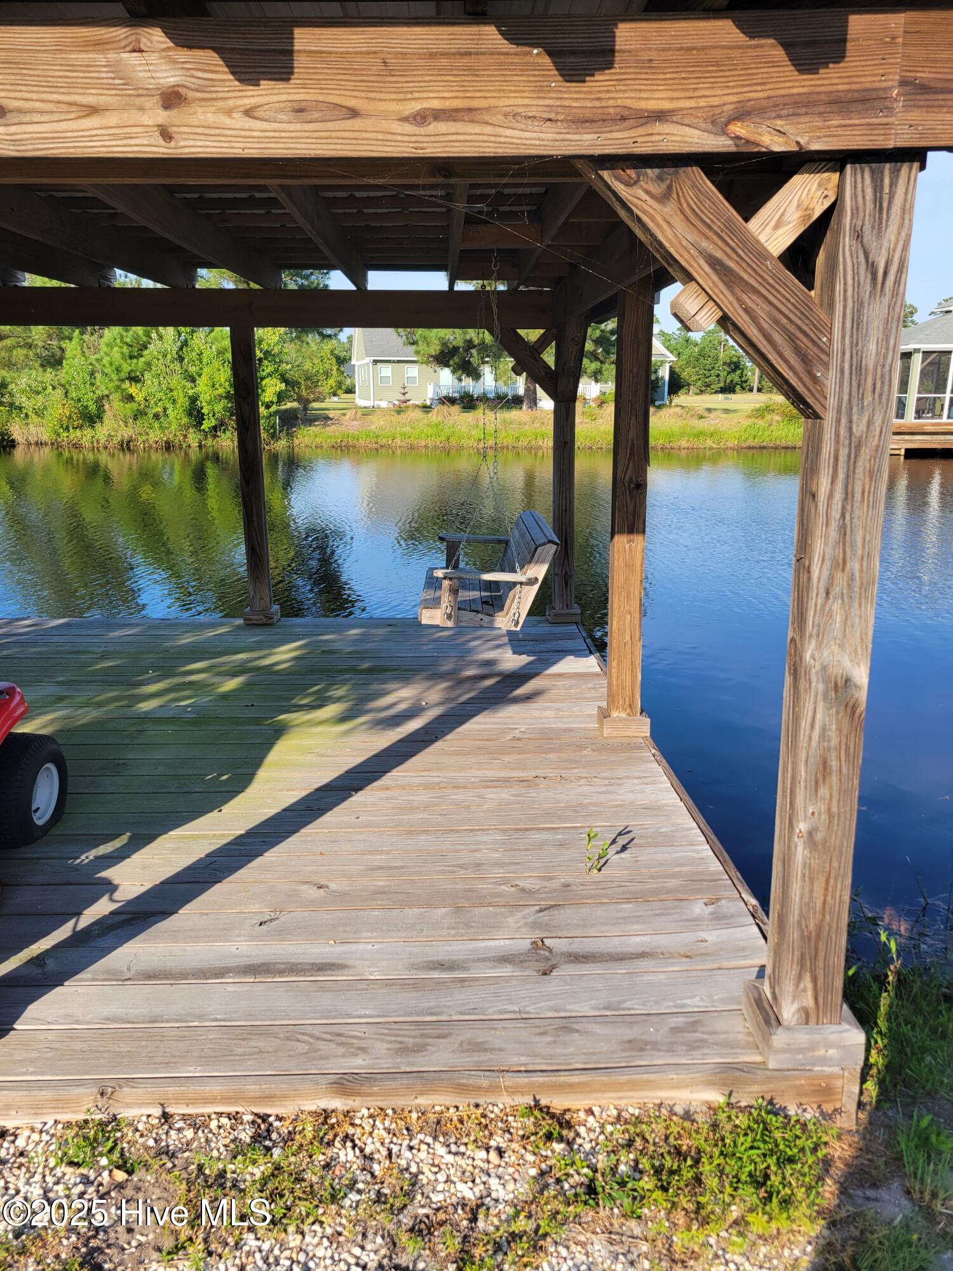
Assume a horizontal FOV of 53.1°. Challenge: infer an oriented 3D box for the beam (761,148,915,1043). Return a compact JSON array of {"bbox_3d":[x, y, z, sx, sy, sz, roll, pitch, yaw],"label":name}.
[{"bbox_3d":[0.777,0.002,2.104,0.145,1.900,0.145,-1,13,-2],"label":"beam"}]

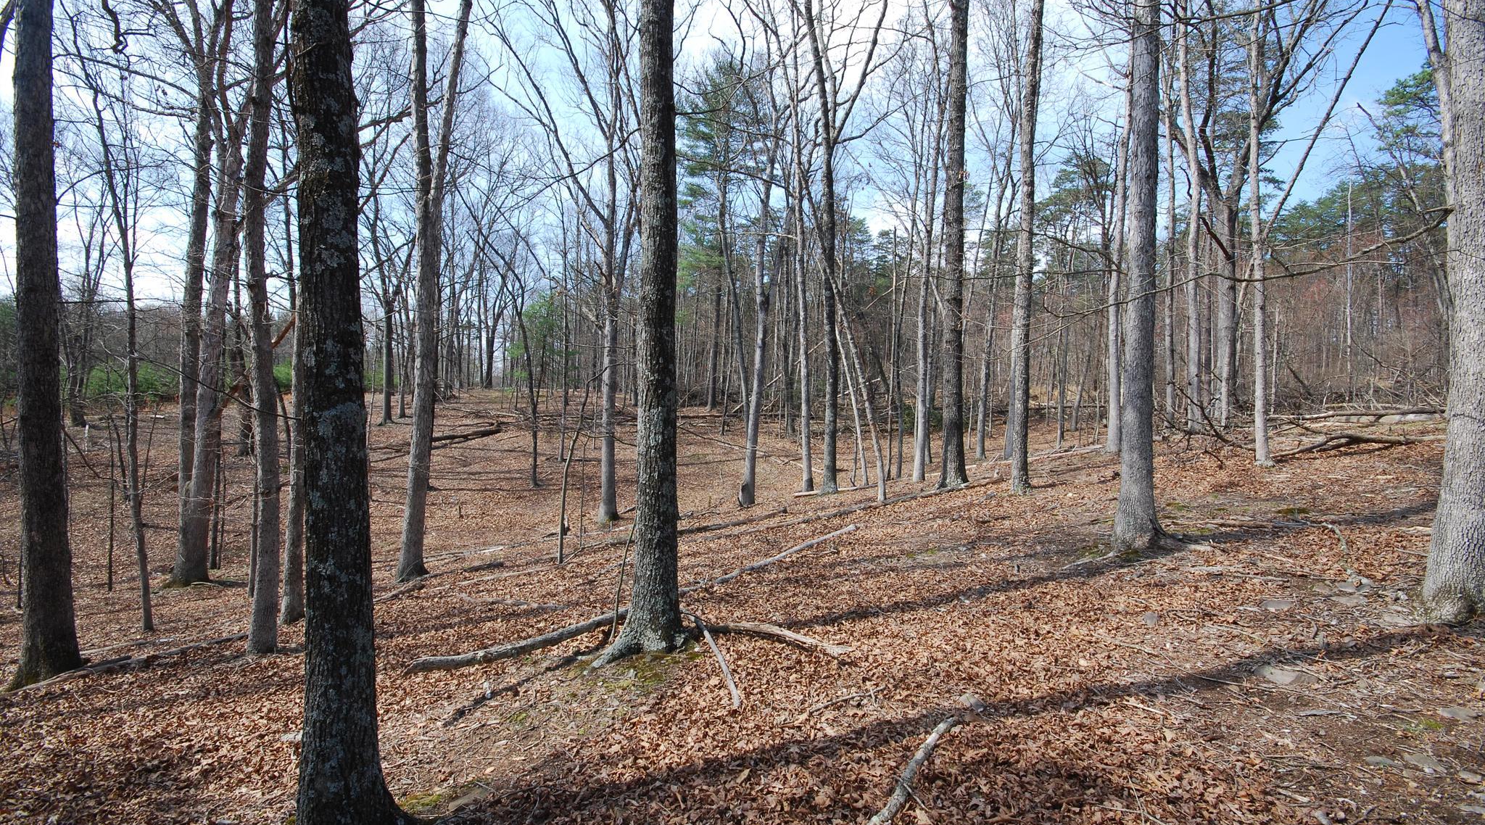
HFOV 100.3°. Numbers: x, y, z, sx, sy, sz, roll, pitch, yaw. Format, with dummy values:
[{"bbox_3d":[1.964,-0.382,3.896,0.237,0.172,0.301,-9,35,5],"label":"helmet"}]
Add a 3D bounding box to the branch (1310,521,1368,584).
[{"bbox_3d":[4.923,1.121,5.094,0.183,0.060,1.933,-3,2,35],"label":"branch"}]

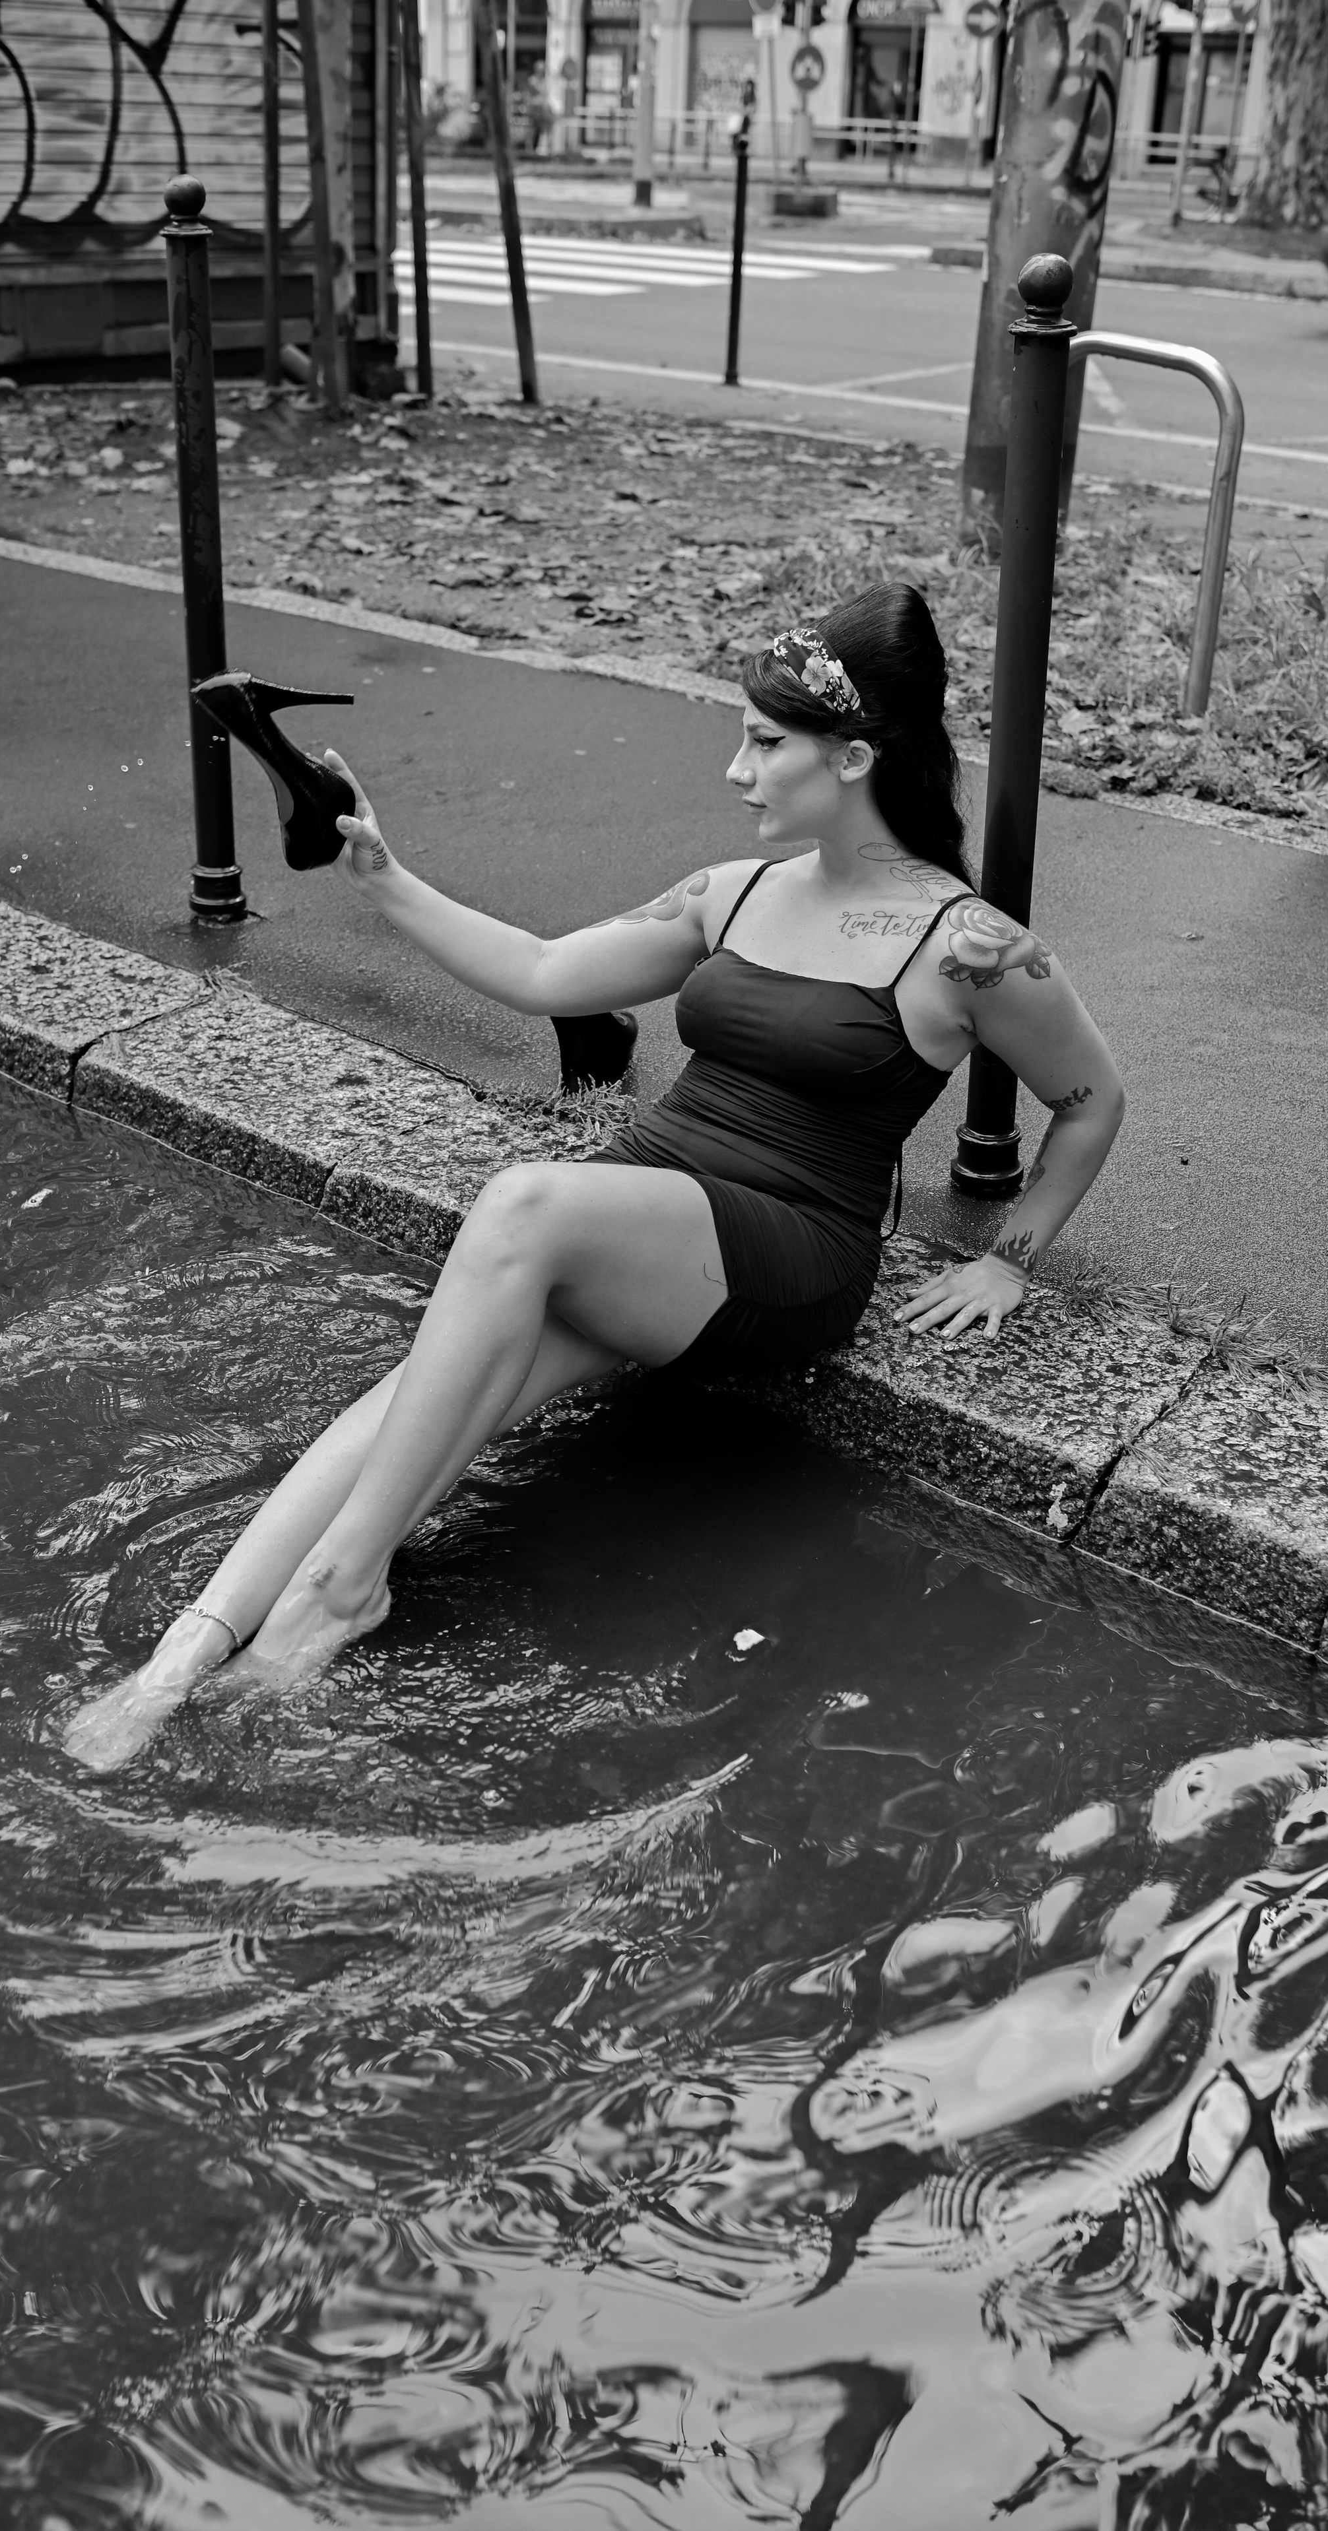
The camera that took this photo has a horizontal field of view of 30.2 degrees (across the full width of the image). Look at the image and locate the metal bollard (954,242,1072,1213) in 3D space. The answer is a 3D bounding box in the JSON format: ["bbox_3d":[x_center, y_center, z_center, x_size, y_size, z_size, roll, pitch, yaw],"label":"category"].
[{"bbox_3d":[0.415,-0.598,2.918,0.092,1.110,0.092,0,26,0],"label":"metal bollard"}]

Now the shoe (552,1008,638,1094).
[{"bbox_3d":[-0.109,-0.352,3.476,0.085,0.165,0.205,-9,28,-18],"label":"shoe"}]

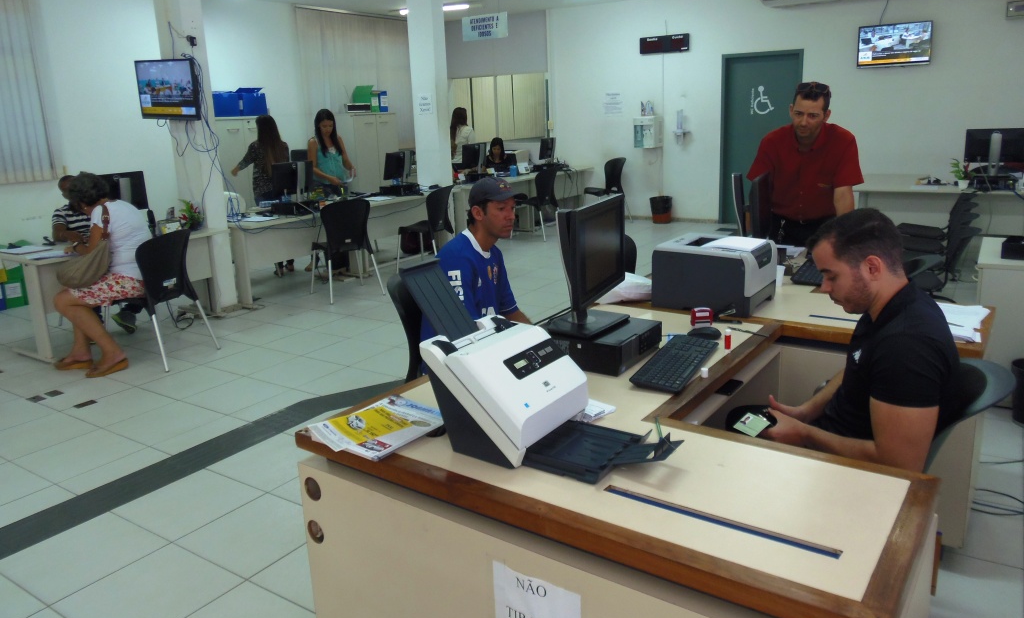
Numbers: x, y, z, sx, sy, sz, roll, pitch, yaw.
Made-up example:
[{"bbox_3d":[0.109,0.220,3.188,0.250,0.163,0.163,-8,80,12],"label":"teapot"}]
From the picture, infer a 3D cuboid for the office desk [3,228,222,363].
[{"bbox_3d":[-3.038,-0.177,5.614,0.711,0.741,1.522,8,18,32],"label":"office desk"}]

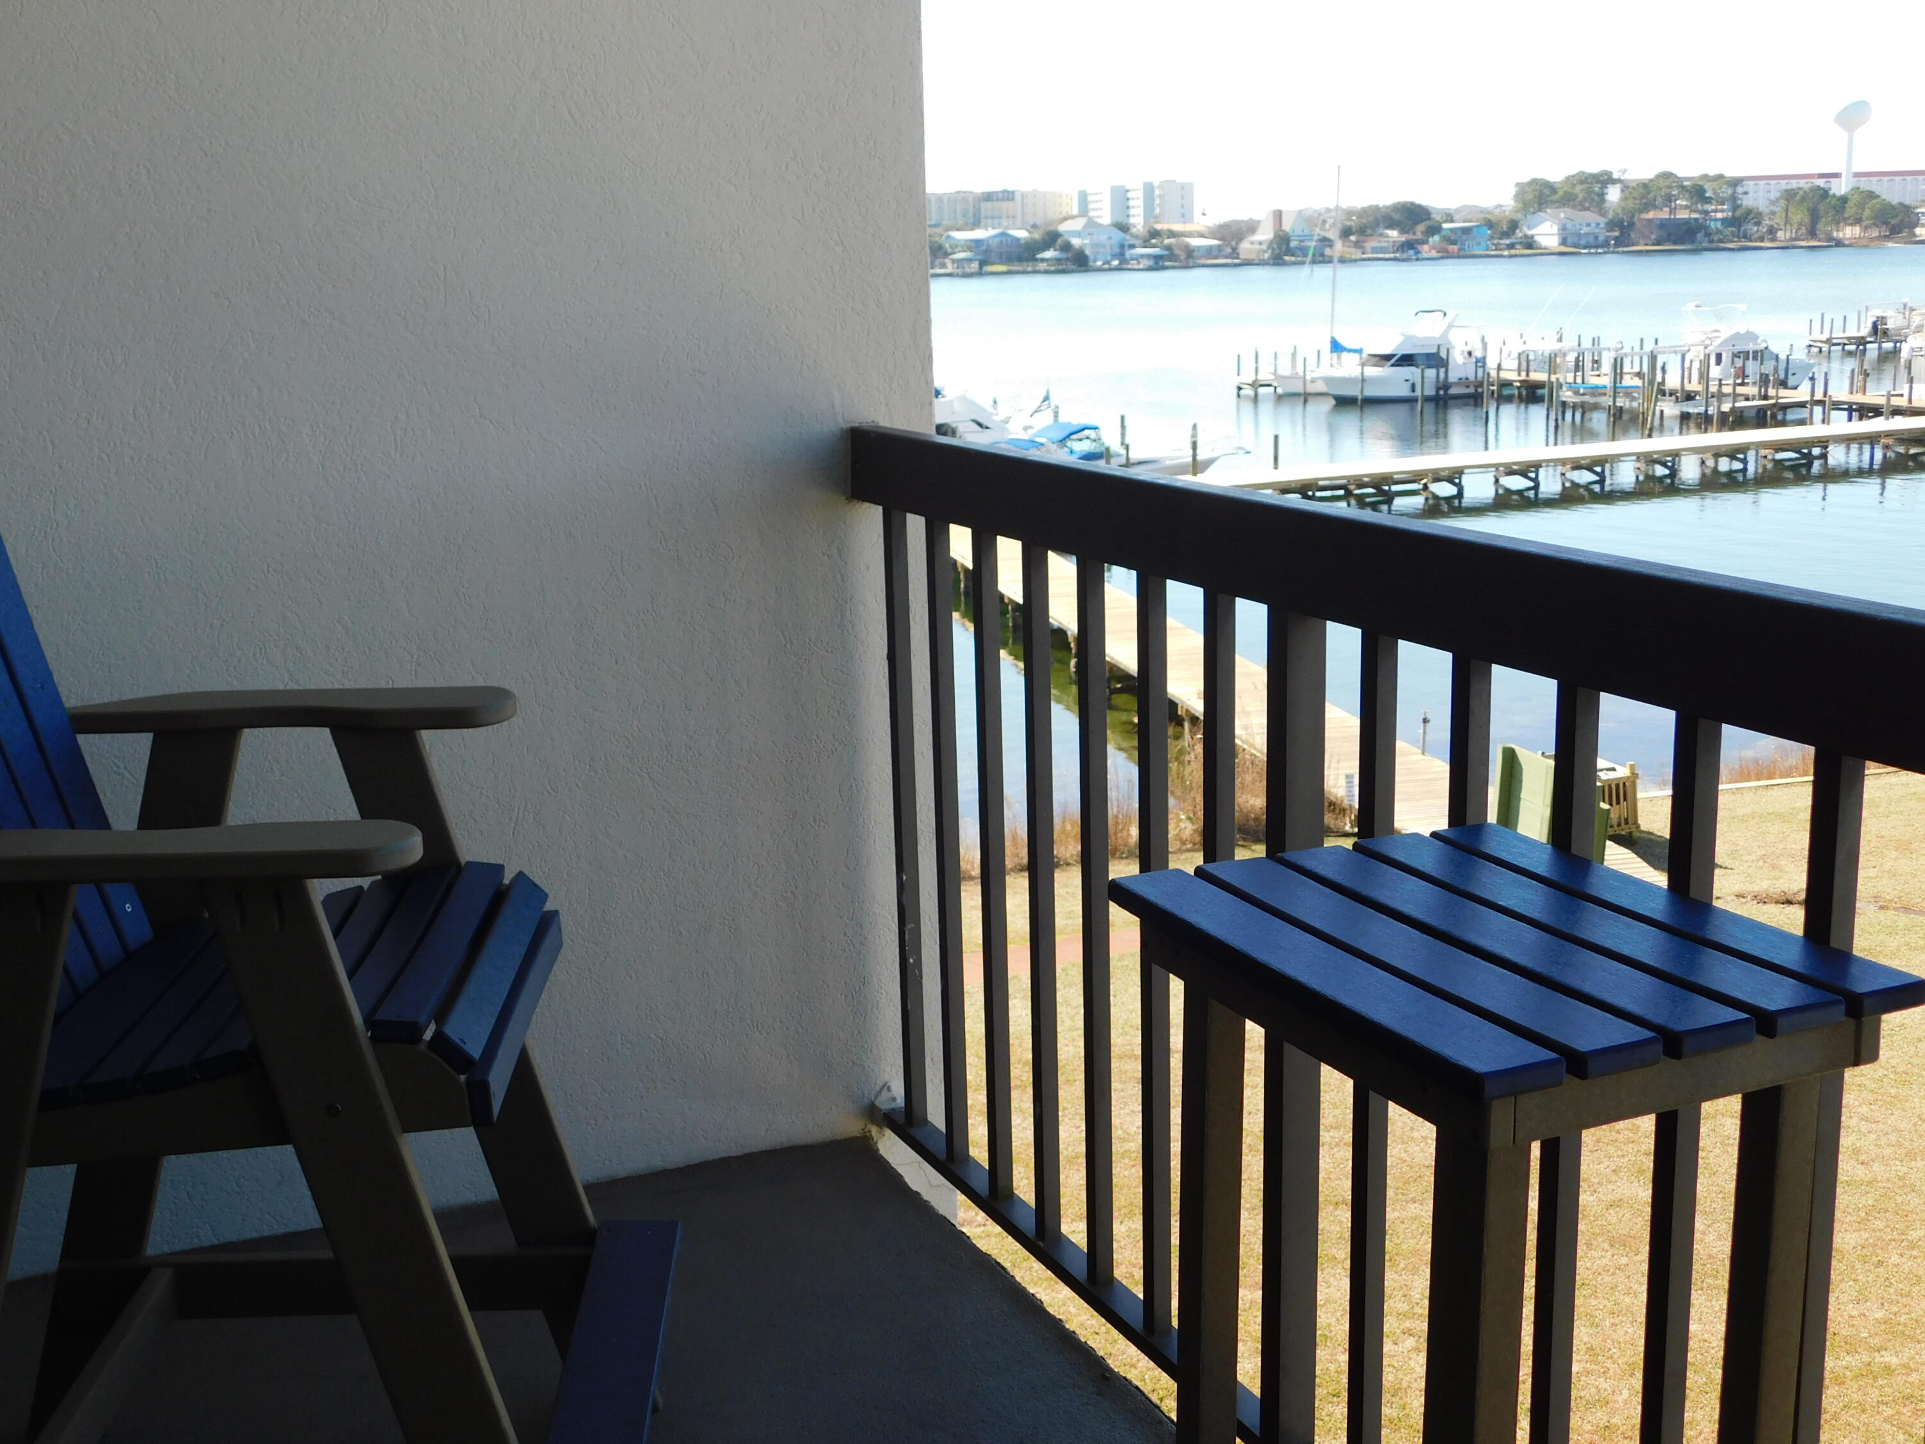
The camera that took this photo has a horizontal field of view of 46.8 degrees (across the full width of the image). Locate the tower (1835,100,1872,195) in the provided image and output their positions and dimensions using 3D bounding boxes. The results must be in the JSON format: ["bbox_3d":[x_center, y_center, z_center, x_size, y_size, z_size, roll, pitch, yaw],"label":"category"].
[{"bbox_3d":[257.832,-162.173,646.340,11.500,35.481,11.500,3,14,21],"label":"tower"}]

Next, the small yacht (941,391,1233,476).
[{"bbox_3d":[5.349,-10.076,82.826,10.400,2.900,3.400,-4,13,-10],"label":"small yacht"}]

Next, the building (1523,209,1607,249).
[{"bbox_3d":[122.169,-100.016,451.171,11.947,7.357,11.028,-6,13,-20],"label":"building"}]

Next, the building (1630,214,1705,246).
[{"bbox_3d":[143.407,-99.923,452.410,11.137,6.078,8.567,-6,13,-20],"label":"building"}]

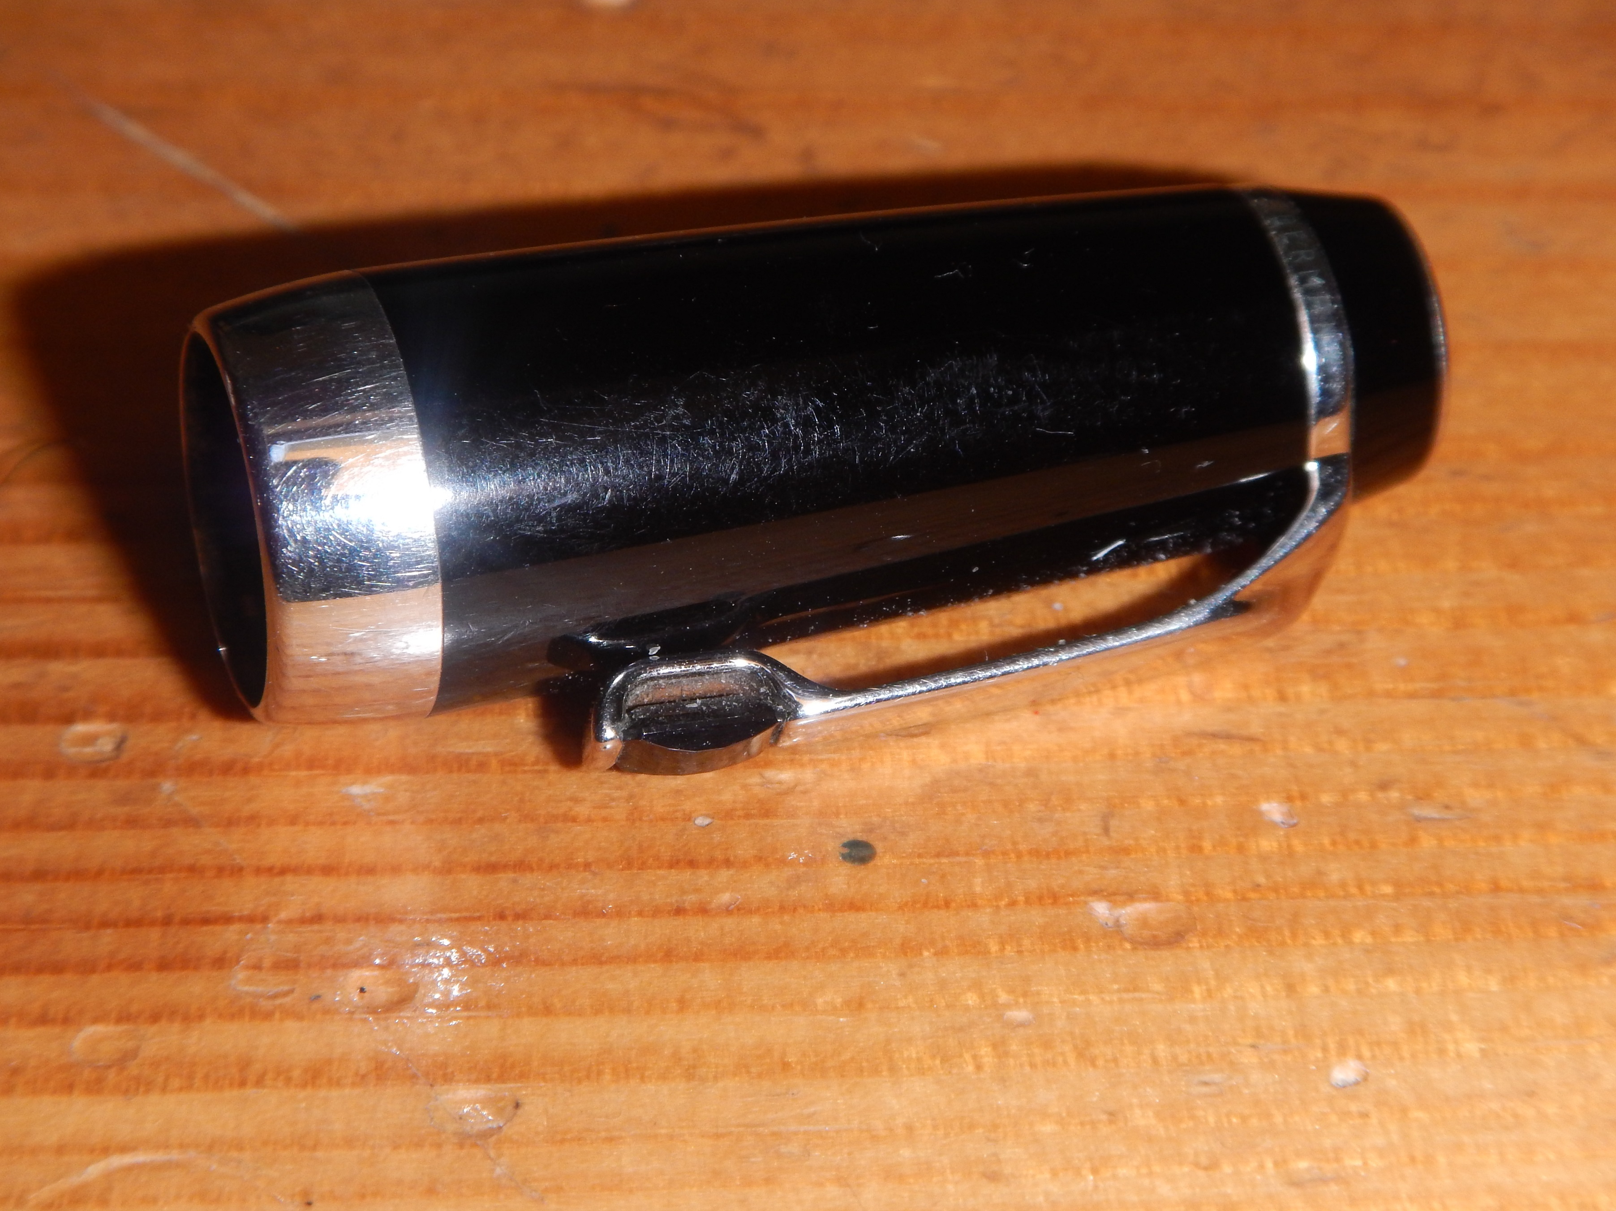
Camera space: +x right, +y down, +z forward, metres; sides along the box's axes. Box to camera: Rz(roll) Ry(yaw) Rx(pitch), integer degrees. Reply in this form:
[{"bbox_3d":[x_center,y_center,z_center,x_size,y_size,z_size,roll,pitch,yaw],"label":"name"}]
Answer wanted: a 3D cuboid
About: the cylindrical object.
[{"bbox_3d":[0.001,-0.006,0.136,0.040,0.014,0.014,-9,40,-17],"label":"cylindrical object"}]

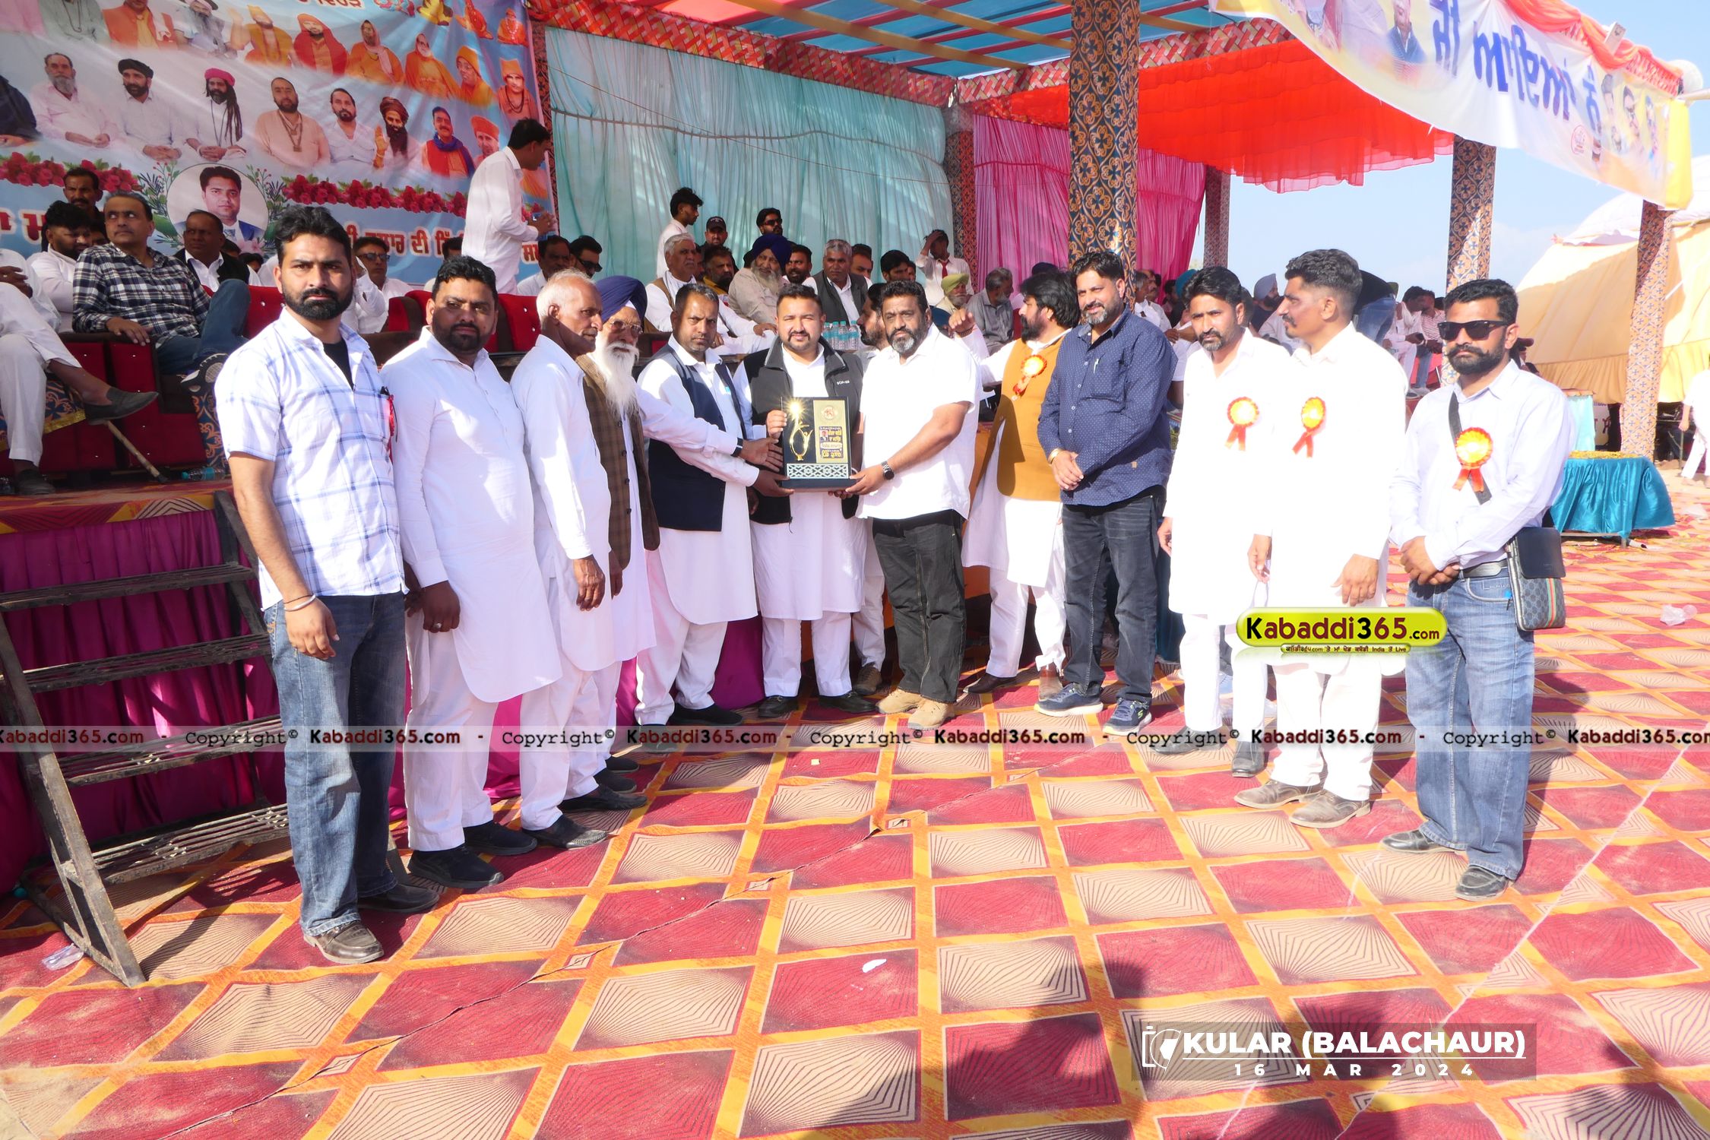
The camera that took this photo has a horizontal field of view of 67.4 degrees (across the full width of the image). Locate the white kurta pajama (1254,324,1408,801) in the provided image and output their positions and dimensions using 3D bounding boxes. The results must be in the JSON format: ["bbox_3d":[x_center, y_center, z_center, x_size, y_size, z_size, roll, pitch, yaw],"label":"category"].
[{"bbox_3d":[1.555,-0.043,4.200,0.410,1.480,0.520,-5,10,-23],"label":"white kurta pajama"}]

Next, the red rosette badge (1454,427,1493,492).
[{"bbox_3d":[1.686,-0.302,3.495,0.030,0.175,0.110,-8,11,-43],"label":"red rosette badge"}]

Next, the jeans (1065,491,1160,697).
[{"bbox_3d":[0.992,0.078,5.005,0.410,0.910,0.310,5,12,27],"label":"jeans"}]

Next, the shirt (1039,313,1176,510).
[{"bbox_3d":[0.998,-0.650,5.111,0.530,0.780,0.360,6,10,38],"label":"shirt"}]

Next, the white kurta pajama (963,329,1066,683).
[{"bbox_3d":[0.727,-0.287,5.517,0.550,1.440,0.420,6,11,40],"label":"white kurta pajama"}]

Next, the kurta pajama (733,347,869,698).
[{"bbox_3d":[-0.198,-0.164,5.108,0.560,1.420,0.400,-1,11,0],"label":"kurta pajama"}]

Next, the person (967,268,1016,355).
[{"bbox_3d":[1.078,-1.772,9.744,0.560,1.070,0.780,-5,12,-22],"label":"person"}]

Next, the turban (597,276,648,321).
[{"bbox_3d":[-0.791,-0.880,4.268,0.210,0.190,0.250,-7,12,-29],"label":"turban"}]

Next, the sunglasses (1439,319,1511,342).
[{"bbox_3d":[1.712,-0.657,3.531,0.150,0.050,0.147,-7,11,-40],"label":"sunglasses"}]

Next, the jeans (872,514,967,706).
[{"bbox_3d":[0.260,0.093,5.248,0.400,0.920,0.290,4,9,28],"label":"jeans"}]

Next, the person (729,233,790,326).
[{"bbox_3d":[-0.529,-1.572,8.199,0.600,1.170,0.780,-7,12,-27],"label":"person"}]

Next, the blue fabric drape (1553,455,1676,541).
[{"bbox_3d":[5.141,-0.513,8.724,0.800,0.550,0.560,0,11,8],"label":"blue fabric drape"}]

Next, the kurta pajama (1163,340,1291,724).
[{"bbox_3d":[1.390,-0.133,4.740,0.510,1.460,0.360,8,13,43],"label":"kurta pajama"}]

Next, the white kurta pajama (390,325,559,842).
[{"bbox_3d":[-1.143,0.046,3.830,0.410,1.480,0.530,4,11,24],"label":"white kurta pajama"}]

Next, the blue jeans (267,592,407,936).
[{"bbox_3d":[-1.365,0.420,3.400,0.310,0.910,0.390,5,11,31],"label":"blue jeans"}]

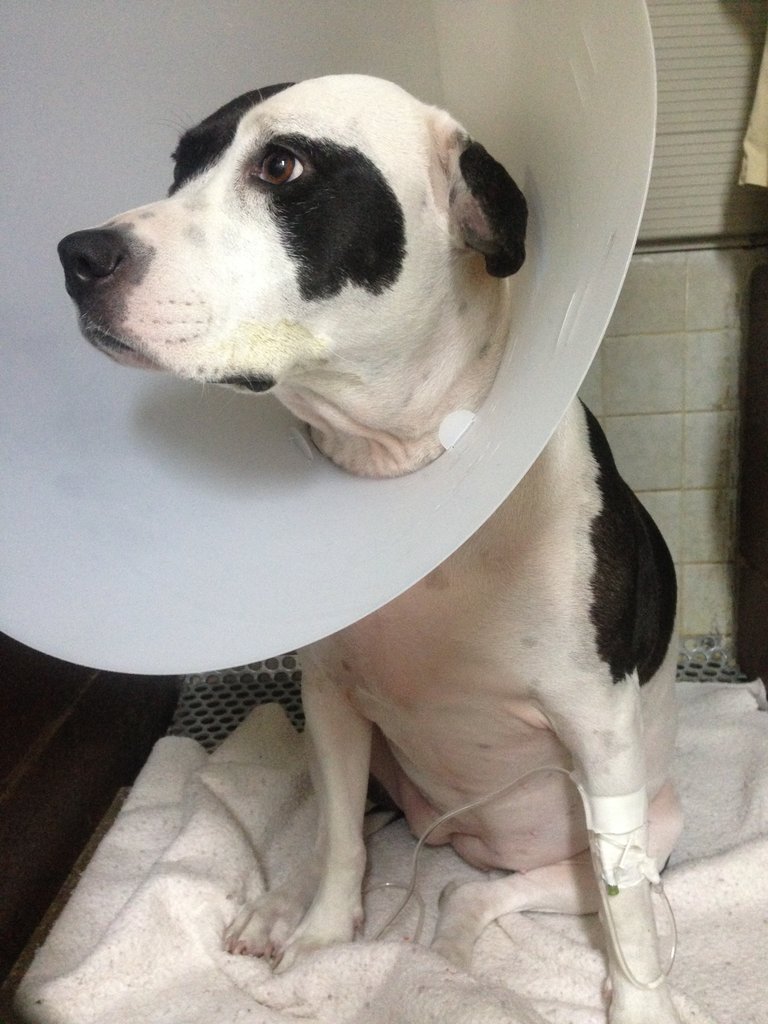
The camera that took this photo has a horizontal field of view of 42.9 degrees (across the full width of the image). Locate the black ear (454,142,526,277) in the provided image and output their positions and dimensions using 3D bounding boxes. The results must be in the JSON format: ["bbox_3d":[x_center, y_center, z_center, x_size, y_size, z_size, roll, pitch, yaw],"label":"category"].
[{"bbox_3d":[0.063,-0.179,0.575,0.047,0.080,0.037,-8,16,37],"label":"black ear"}]

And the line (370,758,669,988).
[{"bbox_3d":[0.085,0.247,0.710,0.240,0.158,0.090,1,14,18],"label":"line"}]

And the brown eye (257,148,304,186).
[{"bbox_3d":[-0.055,-0.182,0.515,0.025,0.019,0.016,6,16,33],"label":"brown eye"}]

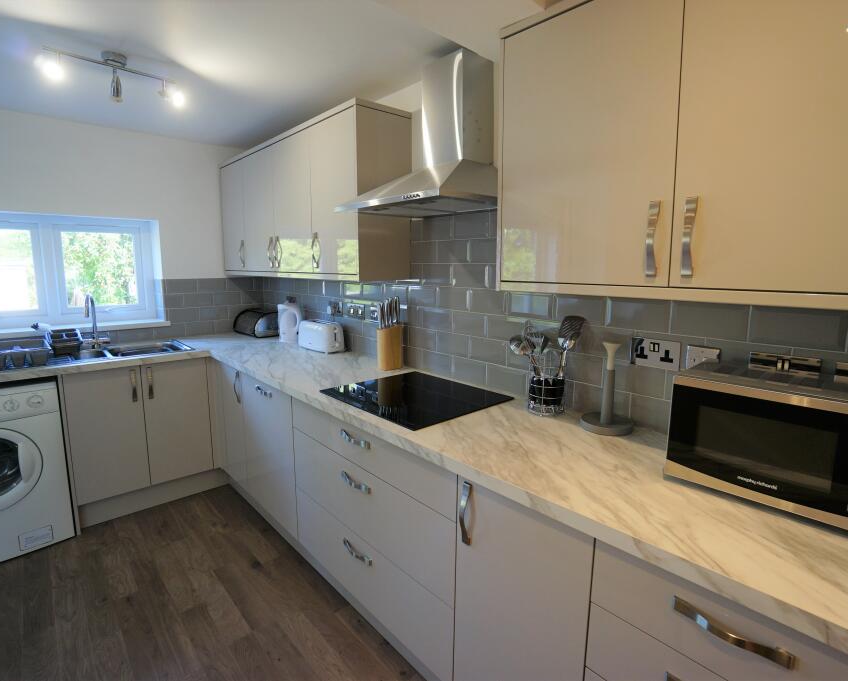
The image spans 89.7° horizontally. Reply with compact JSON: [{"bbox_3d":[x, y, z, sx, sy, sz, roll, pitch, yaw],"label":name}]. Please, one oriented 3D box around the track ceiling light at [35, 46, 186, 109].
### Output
[{"bbox_3d":[-1.260,-1.068,1.732,0.490,0.192,0.100,-8,13,-43],"label":"track ceiling light"}]

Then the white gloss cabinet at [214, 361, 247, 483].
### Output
[{"bbox_3d":[-0.908,0.465,2.685,0.567,0.716,0.350,-8,13,-43],"label":"white gloss cabinet"}]

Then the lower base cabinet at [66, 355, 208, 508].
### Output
[{"bbox_3d":[-1.780,0.463,2.643,0.672,0.716,0.568,-8,13,-43],"label":"lower base cabinet"}]

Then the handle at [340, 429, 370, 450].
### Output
[{"bbox_3d":[-0.242,0.354,1.517,0.030,0.024,0.170,-8,13,-43],"label":"handle"}]

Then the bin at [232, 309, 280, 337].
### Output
[{"bbox_3d":[-1.272,-0.137,3.291,0.225,0.187,0.370,-8,13,-43],"label":"bin"}]

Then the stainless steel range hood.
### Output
[{"bbox_3d":[-0.015,-0.821,1.701,0.443,0.580,0.600,-8,13,-43],"label":"stainless steel range hood"}]

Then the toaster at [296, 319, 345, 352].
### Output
[{"bbox_3d":[-0.659,-0.036,2.717,0.300,0.190,0.155,9,12,41],"label":"toaster"}]

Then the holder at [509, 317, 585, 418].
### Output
[{"bbox_3d":[0.449,0.086,1.542,0.160,0.357,0.215,-8,13,-43],"label":"holder"}]

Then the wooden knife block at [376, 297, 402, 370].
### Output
[{"bbox_3d":[-0.174,-0.035,2.190,0.115,0.370,0.085,-8,13,-43],"label":"wooden knife block"}]

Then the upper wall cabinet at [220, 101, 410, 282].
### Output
[{"bbox_3d":[-0.771,-0.778,2.605,0.320,0.783,1.718,-8,13,-43],"label":"upper wall cabinet"}]

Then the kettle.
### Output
[{"bbox_3d":[-0.922,-0.136,2.921,0.185,0.305,0.140,-3,10,-20],"label":"kettle"}]

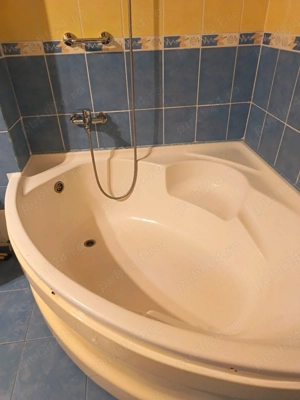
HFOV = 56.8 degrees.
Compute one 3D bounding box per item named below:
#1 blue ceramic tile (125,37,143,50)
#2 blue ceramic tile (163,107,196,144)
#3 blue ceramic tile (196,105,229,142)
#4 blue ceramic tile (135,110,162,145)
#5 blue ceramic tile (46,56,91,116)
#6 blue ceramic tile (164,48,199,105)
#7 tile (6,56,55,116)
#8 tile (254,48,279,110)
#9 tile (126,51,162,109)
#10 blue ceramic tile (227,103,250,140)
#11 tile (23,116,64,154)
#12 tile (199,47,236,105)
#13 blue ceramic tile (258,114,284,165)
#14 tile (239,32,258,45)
[{"bbox_3d":[-0.085,-0.804,1.424,0.089,0.061,0.010,-5,34,-5],"label":"blue ceramic tile"},{"bbox_3d":[0.181,-0.455,1.691,0.199,0.221,0.010,-5,34,-5],"label":"blue ceramic tile"},{"bbox_3d":[0.382,-0.472,1.707,0.199,0.221,0.010,-5,34,-5],"label":"blue ceramic tile"},{"bbox_3d":[-0.014,-0.438,1.676,0.188,0.221,0.010,-5,34,-5],"label":"blue ceramic tile"},{"bbox_3d":[-0.421,-0.613,1.484,0.199,0.299,0.010,-5,34,-5],"label":"blue ceramic tile"},{"bbox_3d":[0.175,-0.665,1.532,0.199,0.299,0.010,-5,34,-5],"label":"blue ceramic tile"},{"bbox_3d":[-0.620,-0.595,1.468,0.199,0.299,0.010,-5,34,-5],"label":"tile"},{"bbox_3d":[0.618,-0.654,1.494,0.010,0.298,0.194,-5,34,-5],"label":"tile"},{"bbox_3d":[-0.024,-0.648,1.516,0.199,0.299,0.010,-5,34,-5],"label":"tile"},{"bbox_3d":[0.544,-0.477,1.708,0.127,0.229,0.010,-5,34,-5],"label":"blue ceramic tile"},{"bbox_3d":[-0.621,-0.385,1.628,0.198,0.221,0.010,-5,34,-5],"label":"tile"},{"bbox_3d":[0.374,-0.691,1.562,0.199,0.298,0.010,-5,34,-5],"label":"tile"},{"bbox_3d":[0.648,-0.327,1.474,0.010,0.221,0.199,-5,34,-5],"label":"blue ceramic tile"},{"bbox_3d":[0.520,-0.847,1.460,0.107,0.055,0.010,-5,34,-5],"label":"tile"}]

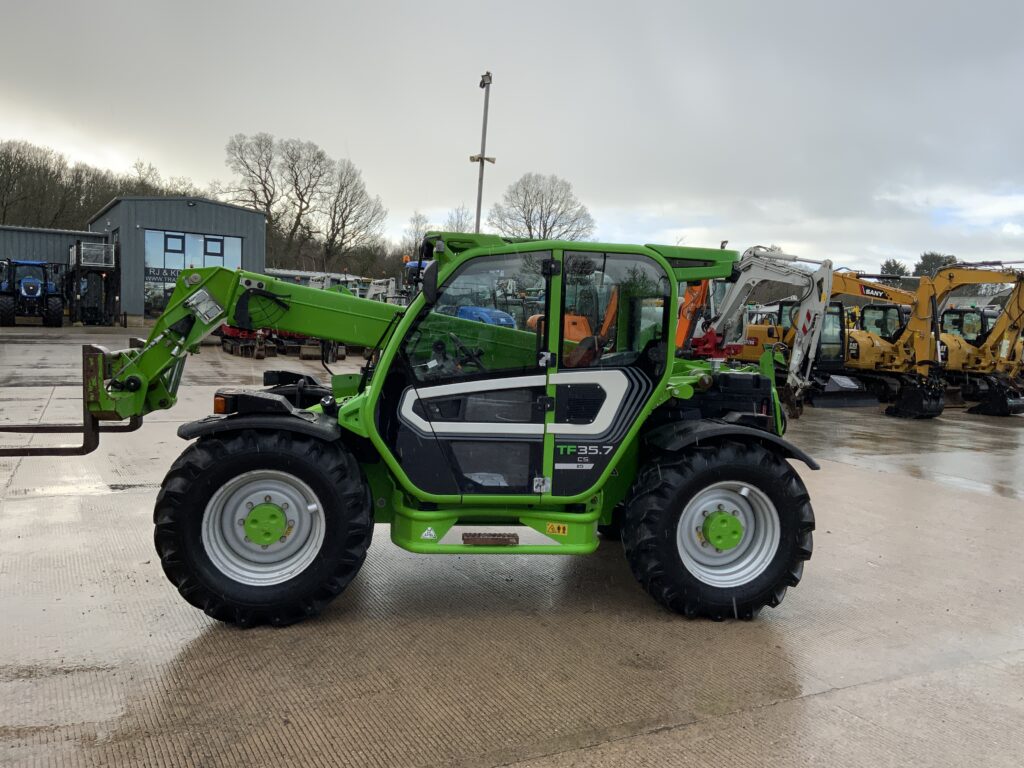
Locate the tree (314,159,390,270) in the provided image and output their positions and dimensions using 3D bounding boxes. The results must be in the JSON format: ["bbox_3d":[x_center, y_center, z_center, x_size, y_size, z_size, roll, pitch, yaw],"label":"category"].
[{"bbox_3d":[-13.370,-11.933,71.287,6.210,13.350,6.210,2,5,-11],"label":"tree"}]

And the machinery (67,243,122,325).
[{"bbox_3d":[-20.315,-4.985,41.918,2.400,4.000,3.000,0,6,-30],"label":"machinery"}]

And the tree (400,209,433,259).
[{"bbox_3d":[-8.662,-10.563,77.410,2.910,10.040,2.910,2,5,-7],"label":"tree"}]

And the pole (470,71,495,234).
[{"bbox_3d":[-1.057,-5.075,26.660,0.750,8.960,0.450,5,5,17],"label":"pole"}]

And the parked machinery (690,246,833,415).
[{"bbox_3d":[4.645,-1.290,18.709,2.200,3.460,6.000,0,6,-29],"label":"parked machinery"}]

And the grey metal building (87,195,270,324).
[{"bbox_3d":[-19.351,-6.530,48.198,6.500,6.050,18.000,0,6,-30],"label":"grey metal building"}]

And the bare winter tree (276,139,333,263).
[{"bbox_3d":[-17.336,-12.848,71.225,4.870,14.750,4.870,2,5,-14],"label":"bare winter tree"}]

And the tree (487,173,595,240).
[{"bbox_3d":[2.714,-12.579,81.192,10.140,14.600,10.140,3,5,1],"label":"tree"}]

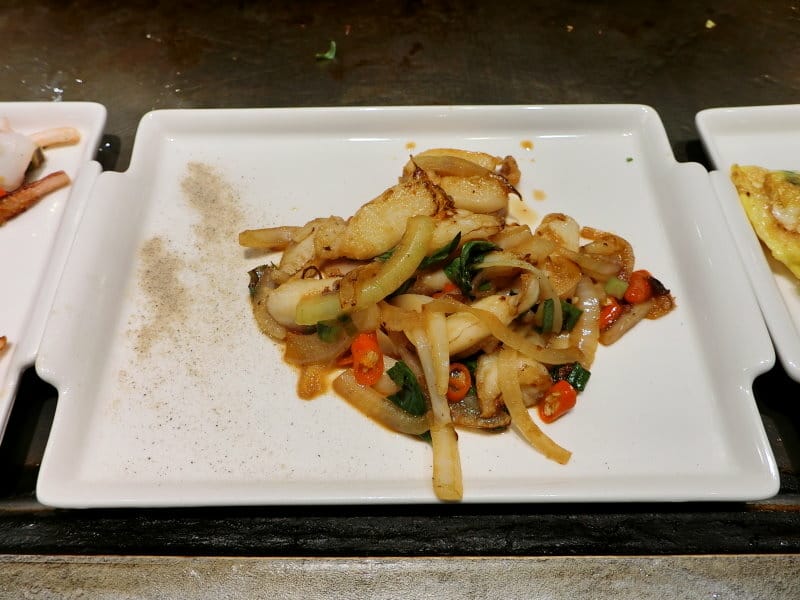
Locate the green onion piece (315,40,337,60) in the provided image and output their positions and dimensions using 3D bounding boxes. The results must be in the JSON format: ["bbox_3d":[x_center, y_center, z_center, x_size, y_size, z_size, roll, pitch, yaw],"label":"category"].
[{"bbox_3d":[-0.052,-0.175,0.405,0.015,0.006,0.013,0,60,0],"label":"green onion piece"}]

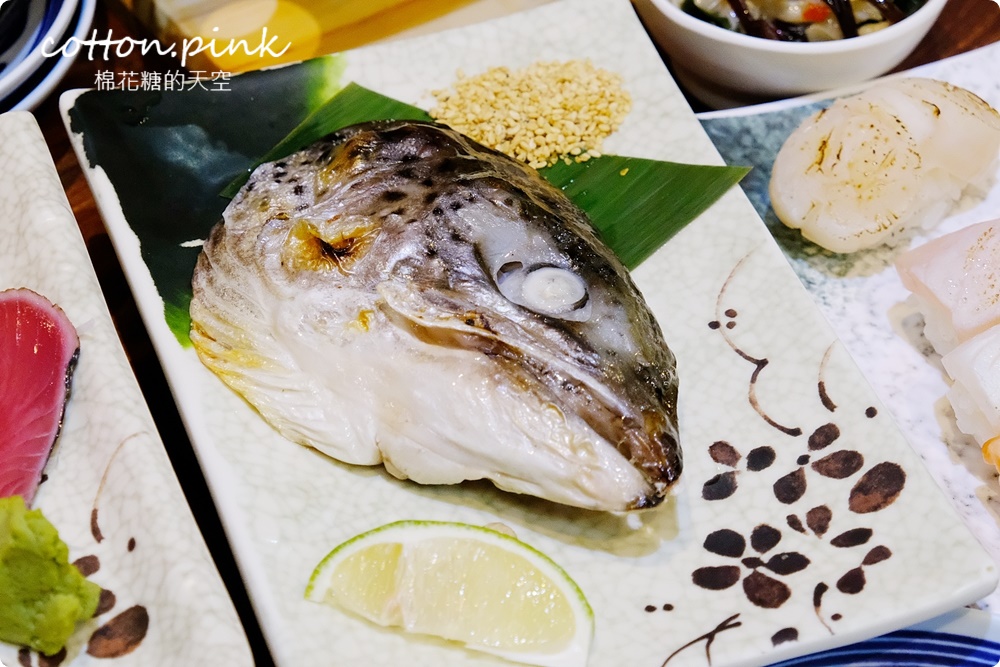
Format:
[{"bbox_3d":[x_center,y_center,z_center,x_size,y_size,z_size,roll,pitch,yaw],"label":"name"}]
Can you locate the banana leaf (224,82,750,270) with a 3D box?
[{"bbox_3d":[-0.001,-0.047,0.590,0.149,0.010,0.058,11,50,-1],"label":"banana leaf"}]

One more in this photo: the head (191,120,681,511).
[{"bbox_3d":[-0.010,-0.008,0.532,0.143,0.045,0.091,32,53,17],"label":"head"}]

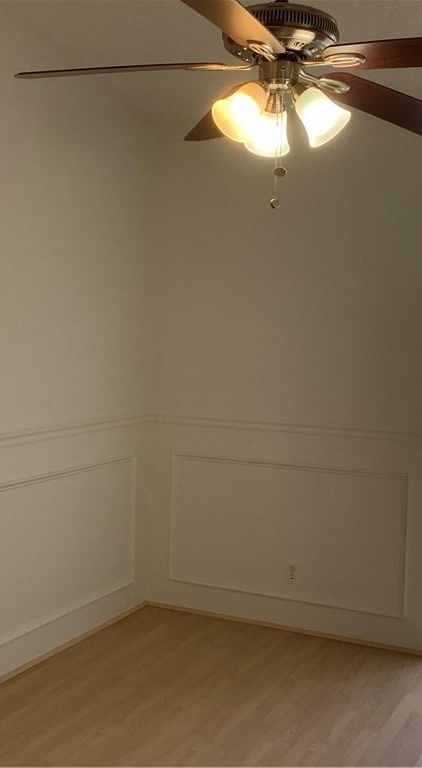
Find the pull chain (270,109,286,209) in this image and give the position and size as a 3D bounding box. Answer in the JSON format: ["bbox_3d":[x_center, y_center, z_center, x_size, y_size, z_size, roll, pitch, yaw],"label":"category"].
[{"bbox_3d":[0.166,-0.558,2.265,0.037,0.251,0.033,2,4,4],"label":"pull chain"}]

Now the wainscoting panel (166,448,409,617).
[{"bbox_3d":[0.361,0.768,4.758,1.307,0.717,0.030,3,4,26],"label":"wainscoting panel"}]

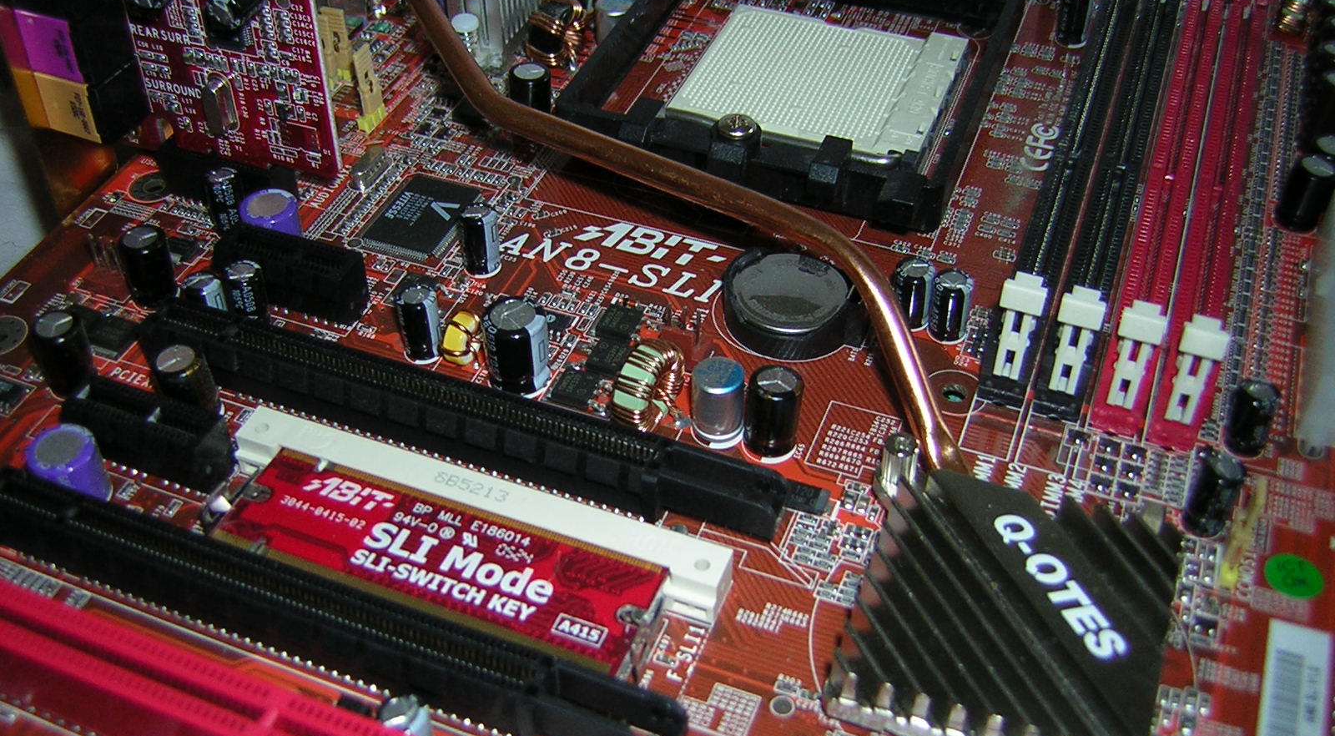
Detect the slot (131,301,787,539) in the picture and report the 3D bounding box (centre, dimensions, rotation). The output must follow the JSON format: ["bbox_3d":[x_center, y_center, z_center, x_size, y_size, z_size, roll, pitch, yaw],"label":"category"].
[{"bbox_3d":[-0.033,0.008,0.216,0.106,0.011,0.007,16,46,15],"label":"slot"}]

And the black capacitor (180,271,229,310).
[{"bbox_3d":[-0.076,-0.010,0.230,0.006,0.011,0.006,15,46,16],"label":"black capacitor"}]

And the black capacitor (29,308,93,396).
[{"bbox_3d":[-0.096,-0.002,0.221,0.008,0.014,0.008,5,47,-5],"label":"black capacitor"}]

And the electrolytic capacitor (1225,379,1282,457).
[{"bbox_3d":[0.091,0.008,0.217,0.006,0.011,0.006,16,46,15],"label":"electrolytic capacitor"}]

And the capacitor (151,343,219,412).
[{"bbox_3d":[-0.077,0.003,0.221,0.008,0.011,0.008,0,44,0],"label":"capacitor"}]

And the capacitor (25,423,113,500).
[{"bbox_3d":[-0.090,0.015,0.208,0.010,0.010,0.010,0,44,0],"label":"capacitor"}]

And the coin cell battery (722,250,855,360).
[{"bbox_3d":[0.021,-0.011,0.240,0.022,0.005,0.022,16,46,15],"label":"coin cell battery"}]

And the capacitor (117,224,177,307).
[{"bbox_3d":[-0.091,-0.018,0.243,0.008,0.012,0.008,15,46,16],"label":"capacitor"}]

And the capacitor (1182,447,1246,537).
[{"bbox_3d":[0.080,0.018,0.203,0.006,0.012,0.006,15,46,16],"label":"capacitor"}]

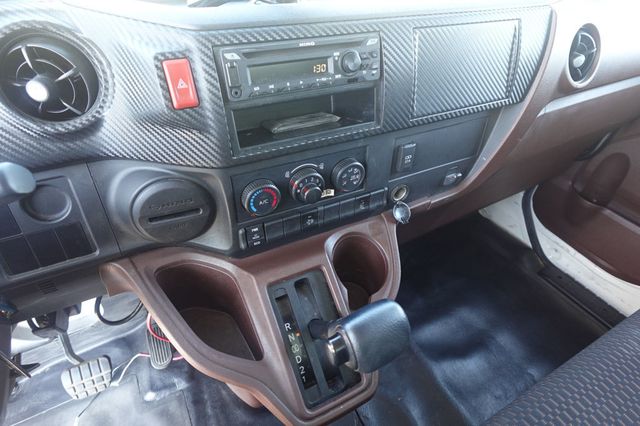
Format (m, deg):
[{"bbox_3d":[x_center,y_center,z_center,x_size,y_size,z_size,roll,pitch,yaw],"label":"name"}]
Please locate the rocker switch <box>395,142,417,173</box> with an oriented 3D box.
[{"bbox_3d":[0.113,-0.073,0.465,0.022,0.034,0.012,-16,35,-21],"label":"rocker switch"}]

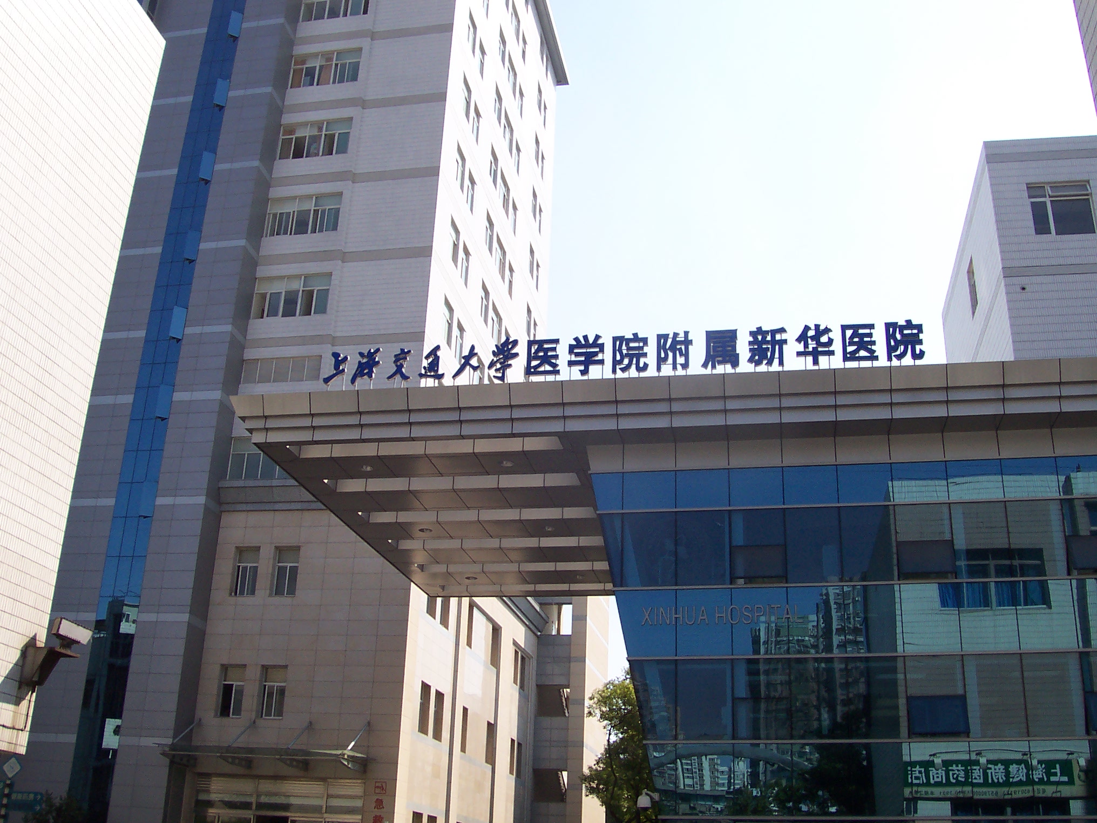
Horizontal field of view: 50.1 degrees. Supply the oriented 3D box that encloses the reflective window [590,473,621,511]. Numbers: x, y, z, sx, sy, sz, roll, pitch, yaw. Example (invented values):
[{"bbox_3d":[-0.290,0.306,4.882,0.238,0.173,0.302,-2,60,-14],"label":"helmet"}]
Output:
[{"bbox_3d":[1.438,2.017,29.209,0.822,1.011,0.120,-2,-22,9],"label":"reflective window"}]

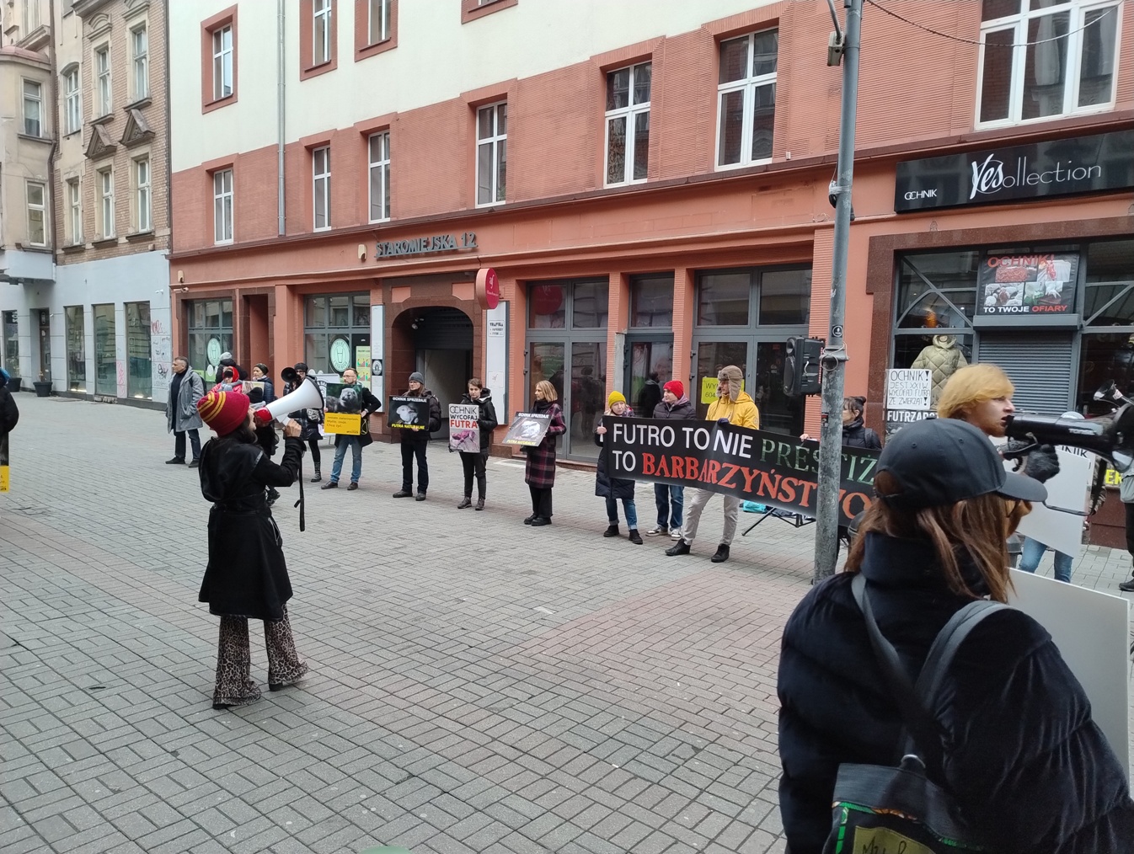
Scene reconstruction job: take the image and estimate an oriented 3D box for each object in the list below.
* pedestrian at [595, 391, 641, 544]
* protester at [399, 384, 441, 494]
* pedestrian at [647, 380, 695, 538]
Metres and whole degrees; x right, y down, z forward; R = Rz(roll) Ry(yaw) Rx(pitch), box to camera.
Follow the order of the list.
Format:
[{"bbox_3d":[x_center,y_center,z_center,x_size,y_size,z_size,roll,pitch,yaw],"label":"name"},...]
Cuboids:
[{"bbox_3d":[0.570,0.402,8.489,0.500,1.610,0.420,3,5,20],"label":"pedestrian"},{"bbox_3d":[-2.023,0.106,10.657,0.550,1.700,0.450,4,6,30],"label":"protester"},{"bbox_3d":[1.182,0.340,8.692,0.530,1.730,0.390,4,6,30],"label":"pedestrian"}]

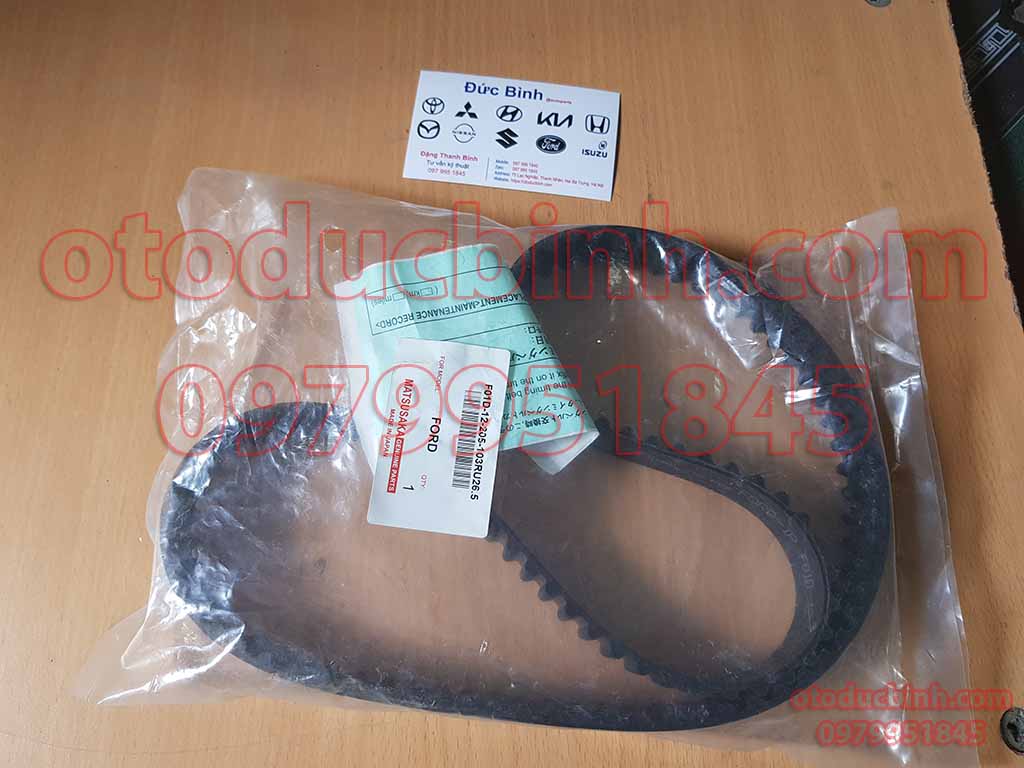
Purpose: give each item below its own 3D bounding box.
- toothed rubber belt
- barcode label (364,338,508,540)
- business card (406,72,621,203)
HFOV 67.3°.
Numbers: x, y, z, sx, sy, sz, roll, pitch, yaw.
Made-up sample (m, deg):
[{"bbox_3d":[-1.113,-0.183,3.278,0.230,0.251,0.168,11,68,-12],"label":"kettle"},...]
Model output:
[{"bbox_3d":[0.008,0.027,0.283,0.249,0.027,0.178,3,74,0],"label":"toothed rubber belt"},{"bbox_3d":[-0.025,0.018,0.274,0.042,0.001,0.069,7,74,1],"label":"barcode label"},{"bbox_3d":[0.001,-0.110,0.337,0.090,0.001,0.054,6,74,0],"label":"business card"}]

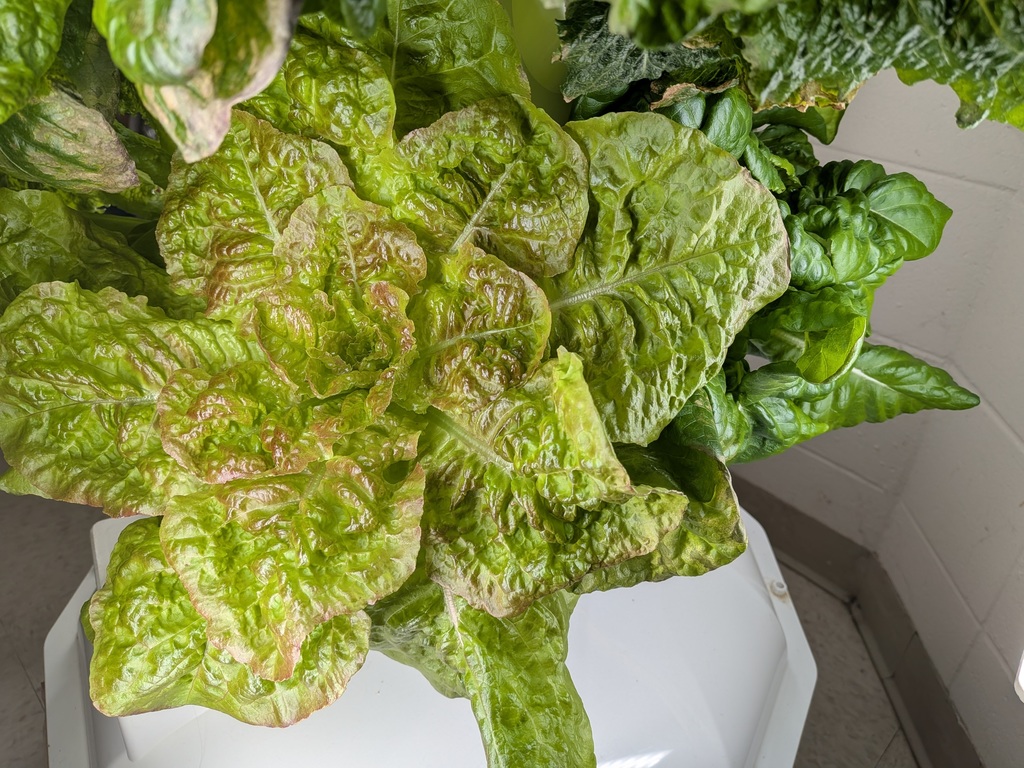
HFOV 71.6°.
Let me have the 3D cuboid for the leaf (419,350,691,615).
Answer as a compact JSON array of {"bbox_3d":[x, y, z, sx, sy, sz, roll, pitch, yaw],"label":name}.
[{"bbox_3d":[0.024,0.056,0.441,0.149,0.070,0.152,-37,72,-16],"label":"leaf"}]

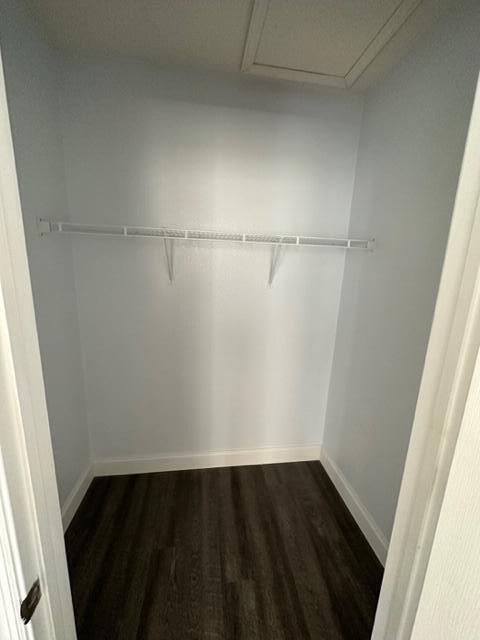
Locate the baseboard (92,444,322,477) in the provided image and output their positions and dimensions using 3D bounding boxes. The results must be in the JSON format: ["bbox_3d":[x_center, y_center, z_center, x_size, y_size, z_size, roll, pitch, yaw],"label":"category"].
[{"bbox_3d":[-0.189,1.023,1.888,1.644,0.132,0.018,1,12,-8],"label":"baseboard"}]

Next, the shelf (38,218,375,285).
[{"bbox_3d":[-0.113,-0.333,1.447,1.654,0.300,0.310,1,12,-8],"label":"shelf"}]

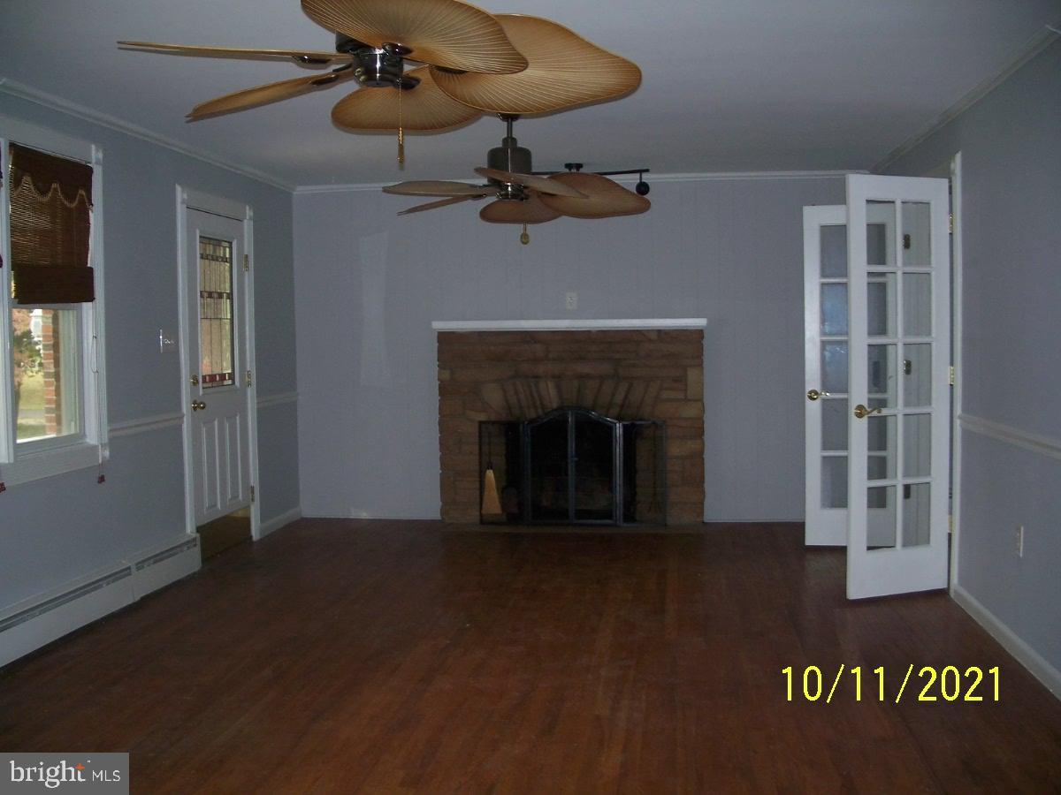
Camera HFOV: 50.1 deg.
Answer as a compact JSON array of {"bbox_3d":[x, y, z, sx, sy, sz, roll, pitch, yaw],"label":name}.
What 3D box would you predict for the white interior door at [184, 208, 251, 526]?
[{"bbox_3d":[-1.881,-0.184,6.746,0.045,1.808,0.895,0,3,7],"label":"white interior door"}]

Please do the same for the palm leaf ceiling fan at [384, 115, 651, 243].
[{"bbox_3d":[-0.086,-1.053,5.416,1.330,0.633,1.330,0,3,7],"label":"palm leaf ceiling fan"}]

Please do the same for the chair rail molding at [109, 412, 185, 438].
[{"bbox_3d":[-1.953,0.140,5.798,0.025,0.061,0.830,0,3,7],"label":"chair rail molding"}]

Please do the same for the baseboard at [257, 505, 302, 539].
[{"bbox_3d":[-1.714,0.855,7.774,0.018,0.088,0.797,0,3,7],"label":"baseboard"}]

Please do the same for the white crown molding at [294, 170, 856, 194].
[{"bbox_3d":[0.304,-1.489,7.750,4.020,0.058,0.050,0,3,7],"label":"white crown molding"}]

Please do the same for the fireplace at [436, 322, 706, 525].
[{"bbox_3d":[0.270,0.171,7.765,1.830,1.401,0.230,0,3,7],"label":"fireplace"}]

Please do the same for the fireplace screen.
[{"bbox_3d":[0.280,0.469,7.750,1.270,0.808,0.110,0,3,7],"label":"fireplace screen"}]

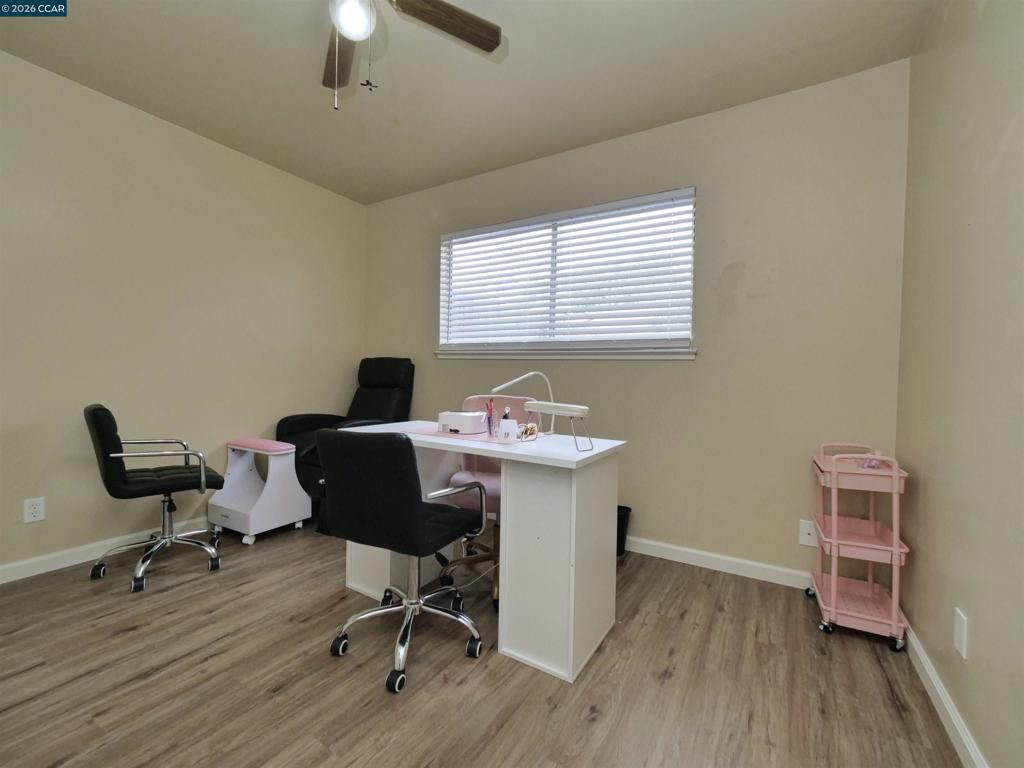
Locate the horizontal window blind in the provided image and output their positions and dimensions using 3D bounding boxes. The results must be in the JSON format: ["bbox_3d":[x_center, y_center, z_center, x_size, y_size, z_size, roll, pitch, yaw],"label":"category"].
[{"bbox_3d":[0.219,-0.644,2.638,1.728,0.837,0.050,2,3,30],"label":"horizontal window blind"}]

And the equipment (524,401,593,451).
[{"bbox_3d":[0.172,0.161,1.609,0.300,0.156,0.110,3,3,43],"label":"equipment"}]

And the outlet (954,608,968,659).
[{"bbox_3d":[1.267,0.702,1.164,0.008,0.113,0.071,2,3,30],"label":"outlet"}]

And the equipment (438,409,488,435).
[{"bbox_3d":[-0.223,0.178,1.941,0.200,0.090,0.160,2,3,30],"label":"equipment"}]

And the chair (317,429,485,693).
[{"bbox_3d":[-0.384,0.568,1.577,0.550,0.855,0.570,2,2,25],"label":"chair"}]

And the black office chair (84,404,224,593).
[{"bbox_3d":[-1.814,0.531,2.144,0.550,0.860,0.565,3,3,42],"label":"black office chair"}]

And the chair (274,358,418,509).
[{"bbox_3d":[-1.181,0.377,3.026,0.690,1.110,0.800,2,3,35],"label":"chair"}]

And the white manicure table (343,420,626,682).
[{"bbox_3d":[-0.182,0.607,1.860,1.222,0.760,0.490,2,3,32],"label":"white manicure table"}]

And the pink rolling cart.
[{"bbox_3d":[1.427,0.637,1.724,0.265,0.738,0.345,2,3,30],"label":"pink rolling cart"}]

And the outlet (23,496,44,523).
[{"bbox_3d":[-2.371,0.624,2.054,0.008,0.113,0.070,2,3,30],"label":"outlet"}]

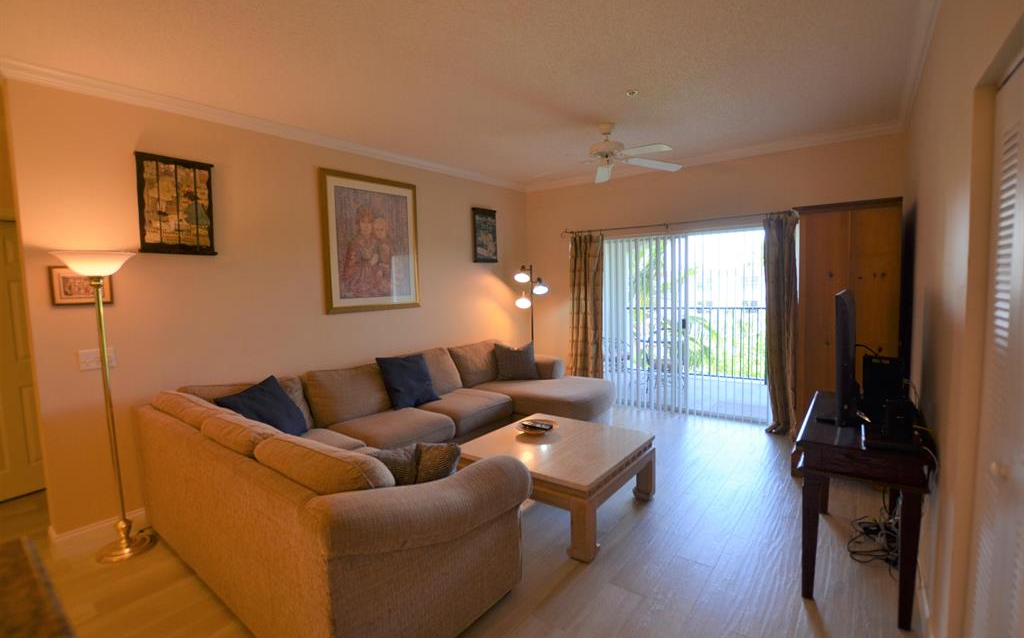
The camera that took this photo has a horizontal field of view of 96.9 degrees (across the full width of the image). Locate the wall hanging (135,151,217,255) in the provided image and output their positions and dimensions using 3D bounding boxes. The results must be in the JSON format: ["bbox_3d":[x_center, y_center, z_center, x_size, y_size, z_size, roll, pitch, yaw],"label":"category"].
[{"bbox_3d":[-2.198,-0.745,2.995,0.025,0.615,0.445,2,6,38],"label":"wall hanging"}]

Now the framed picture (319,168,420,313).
[{"bbox_3d":[-1.263,-0.689,4.202,0.035,1.217,1.030,2,6,38],"label":"framed picture"}]

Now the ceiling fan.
[{"bbox_3d":[0.762,-1.407,3.698,1.280,0.350,1.280,2,6,38],"label":"ceiling fan"}]

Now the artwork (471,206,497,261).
[{"bbox_3d":[-0.327,-0.991,5.411,0.025,0.635,0.435,2,6,38],"label":"artwork"}]

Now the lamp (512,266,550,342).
[{"bbox_3d":[0.259,0.169,5.755,0.410,1.687,0.400,2,6,38],"label":"lamp"}]

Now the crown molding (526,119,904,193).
[{"bbox_3d":[1.676,-1.641,4.857,3.840,0.115,0.090,2,6,38],"label":"crown molding"}]

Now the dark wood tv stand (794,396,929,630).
[{"bbox_3d":[1.770,0.871,2.325,0.433,0.735,1.090,2,6,38],"label":"dark wood tv stand"}]

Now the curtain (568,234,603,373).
[{"bbox_3d":[0.903,-0.029,5.502,0.470,2.065,0.120,2,6,38],"label":"curtain"}]

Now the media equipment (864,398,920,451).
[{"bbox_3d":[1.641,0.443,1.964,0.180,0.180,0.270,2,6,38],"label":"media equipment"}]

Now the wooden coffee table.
[{"bbox_3d":[0.296,1.022,3.026,0.975,0.407,0.950,2,6,38],"label":"wooden coffee table"}]

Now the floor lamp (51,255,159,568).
[{"bbox_3d":[-2.252,0.477,2.553,0.350,1.710,0.350,2,6,38],"label":"floor lamp"}]

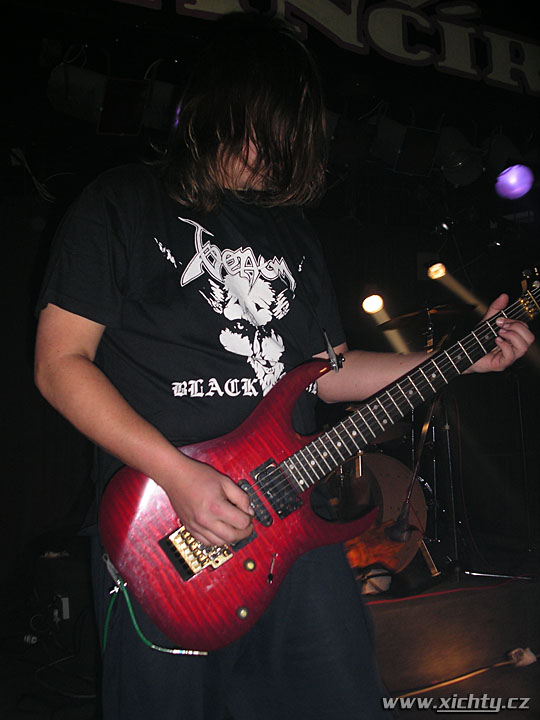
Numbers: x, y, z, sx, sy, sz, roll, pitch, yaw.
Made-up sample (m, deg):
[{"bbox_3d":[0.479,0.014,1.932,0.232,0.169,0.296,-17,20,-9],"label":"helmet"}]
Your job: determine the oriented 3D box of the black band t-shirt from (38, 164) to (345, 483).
[{"bbox_3d":[-0.118,-0.022,1.390,0.510,0.660,0.320,2,-4,-32],"label":"black band t-shirt"}]

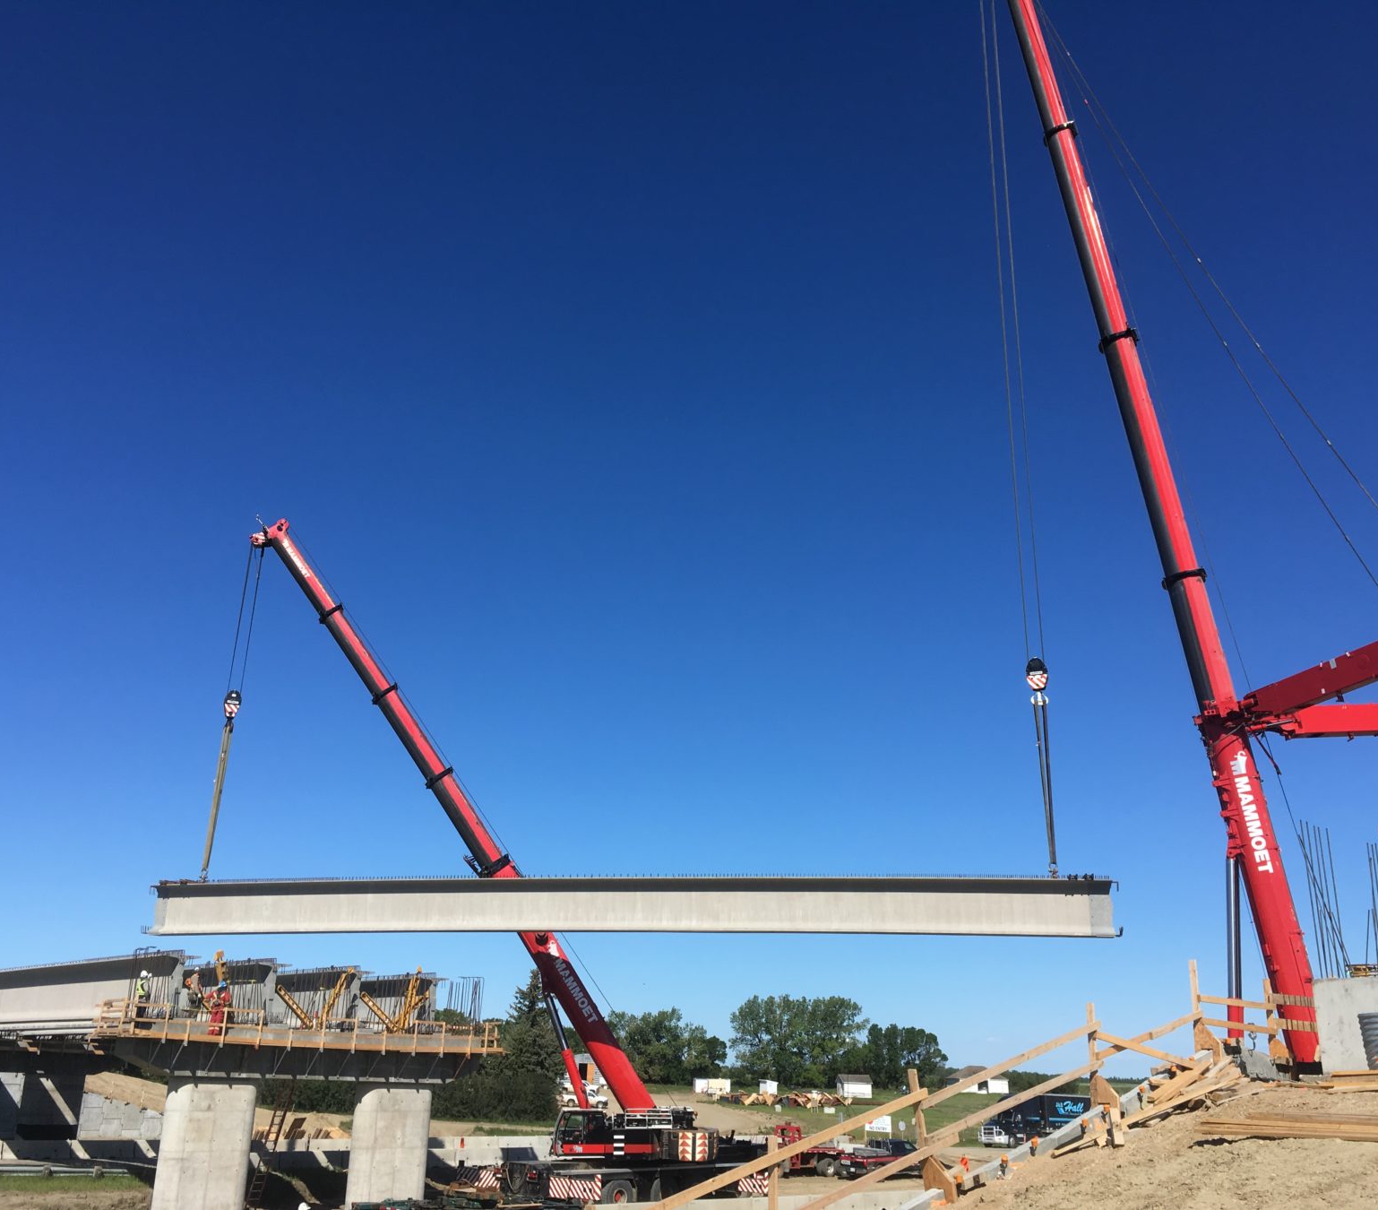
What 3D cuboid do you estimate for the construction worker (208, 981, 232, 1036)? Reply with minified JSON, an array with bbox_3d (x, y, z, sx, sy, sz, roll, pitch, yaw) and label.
[{"bbox_3d":[-14.904,12.890,43.071,0.700,1.770,0.480,9,-20,-21],"label":"construction worker"}]

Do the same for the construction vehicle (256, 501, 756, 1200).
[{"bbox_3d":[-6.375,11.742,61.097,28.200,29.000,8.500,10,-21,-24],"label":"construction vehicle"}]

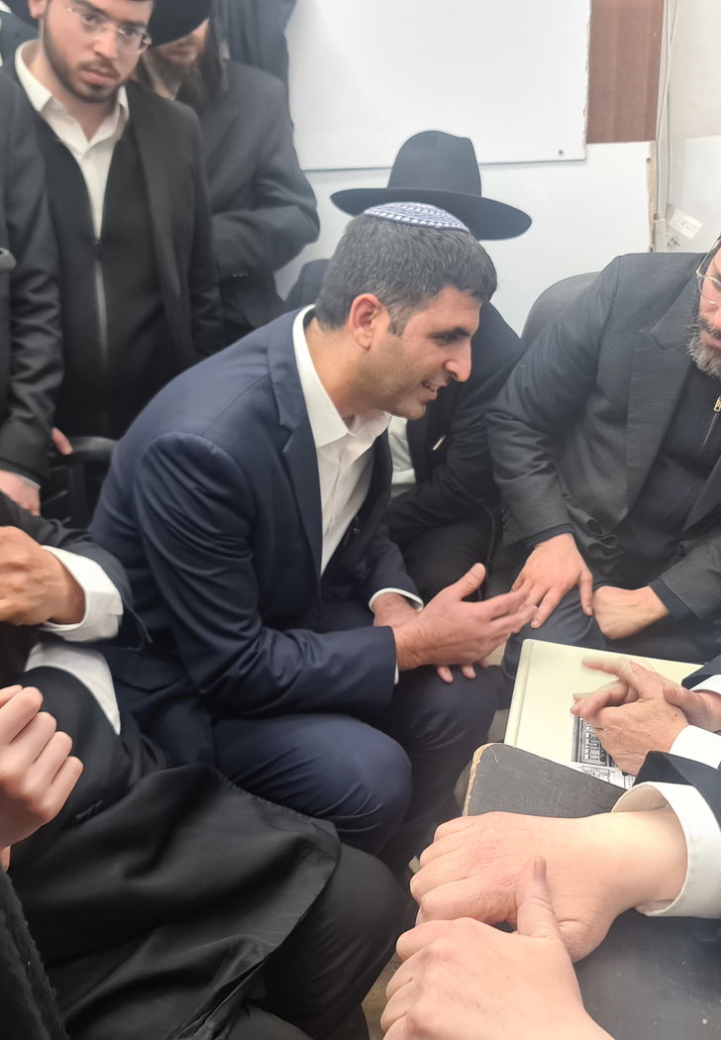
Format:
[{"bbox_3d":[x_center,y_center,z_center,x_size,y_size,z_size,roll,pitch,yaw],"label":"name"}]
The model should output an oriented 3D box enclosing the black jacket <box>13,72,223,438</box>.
[{"bbox_3d":[-0.460,-0.440,1.870,0.490,0.710,0.290,-9,20,-19],"label":"black jacket"}]

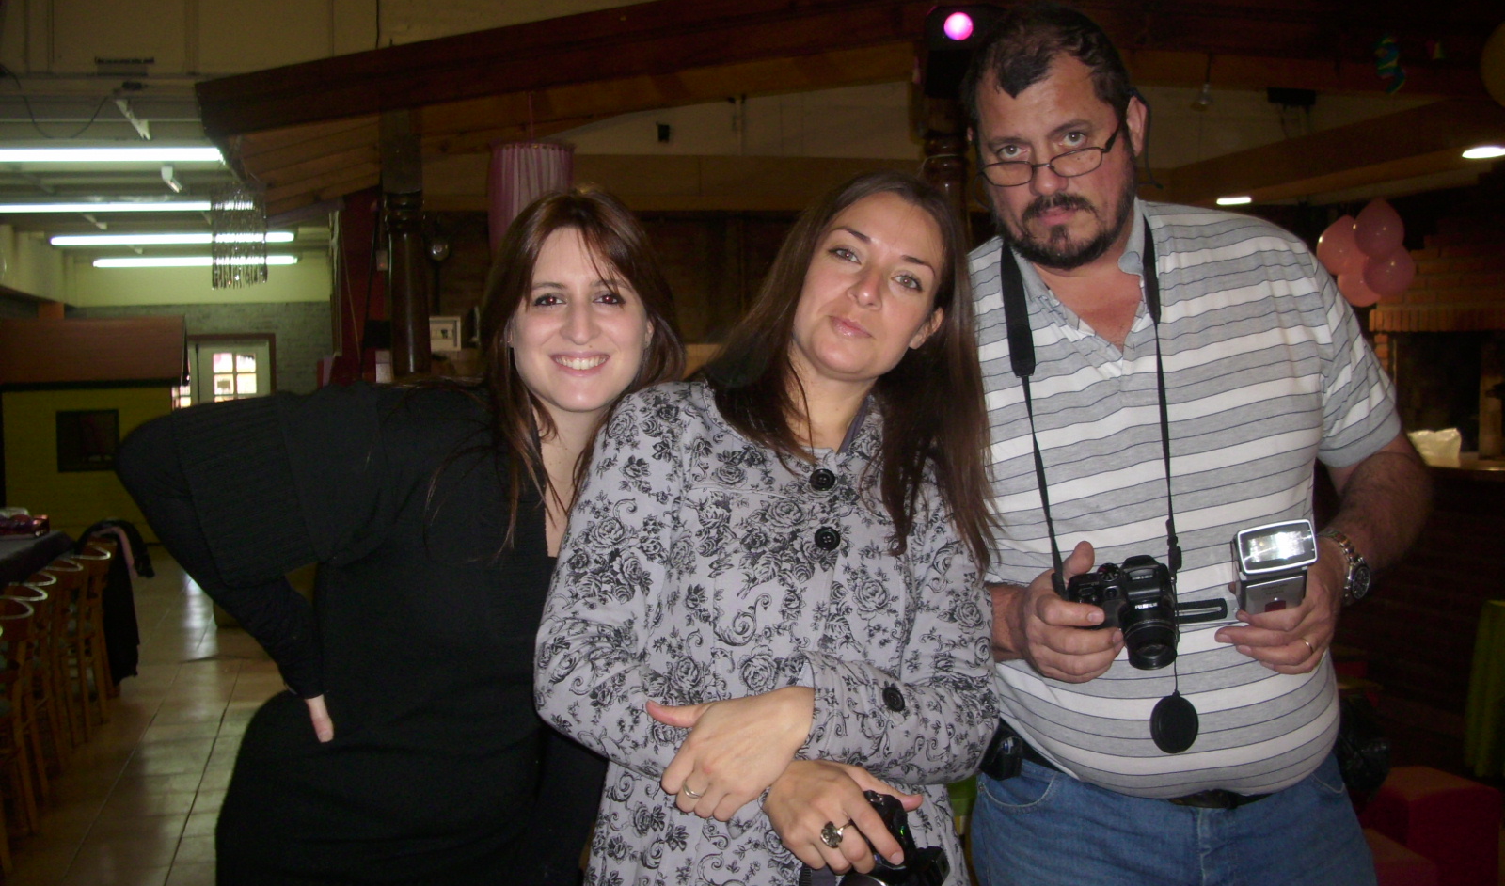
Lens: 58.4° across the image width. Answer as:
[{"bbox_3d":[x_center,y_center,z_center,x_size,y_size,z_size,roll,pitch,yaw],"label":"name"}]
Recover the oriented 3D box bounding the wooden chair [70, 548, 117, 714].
[{"bbox_3d":[-3.175,0.886,6.224,0.450,0.770,0.420,-1,3,-17],"label":"wooden chair"}]

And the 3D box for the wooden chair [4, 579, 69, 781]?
[{"bbox_3d":[-2.851,0.940,5.032,0.450,0.770,0.420,-1,3,-17],"label":"wooden chair"}]

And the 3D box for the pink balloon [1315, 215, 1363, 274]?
[{"bbox_3d":[2.532,-0.853,5.800,0.210,0.250,0.210,-1,3,0],"label":"pink balloon"}]

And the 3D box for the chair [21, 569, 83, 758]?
[{"bbox_3d":[-2.988,0.924,5.394,0.450,0.770,0.420,-1,3,-17],"label":"chair"}]

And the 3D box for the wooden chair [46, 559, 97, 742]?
[{"bbox_3d":[-3.090,0.906,5.790,0.450,0.770,0.420,-1,3,-17],"label":"wooden chair"}]

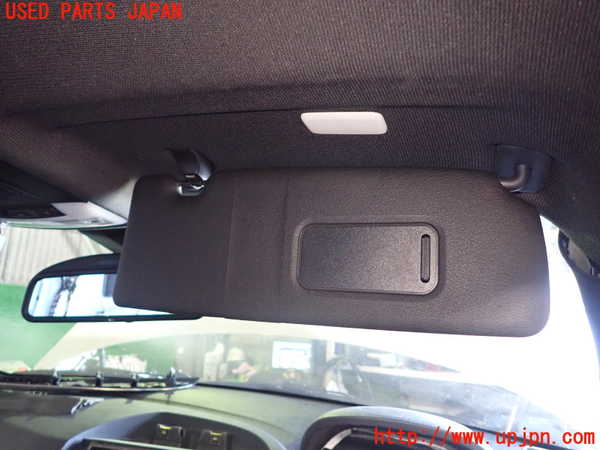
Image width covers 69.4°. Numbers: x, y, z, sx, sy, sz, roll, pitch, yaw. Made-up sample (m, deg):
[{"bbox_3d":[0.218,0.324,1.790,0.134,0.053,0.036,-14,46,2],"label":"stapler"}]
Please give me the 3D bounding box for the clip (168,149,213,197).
[{"bbox_3d":[-0.123,-0.059,0.485,0.040,0.046,0.037,-1,-10,15],"label":"clip"}]

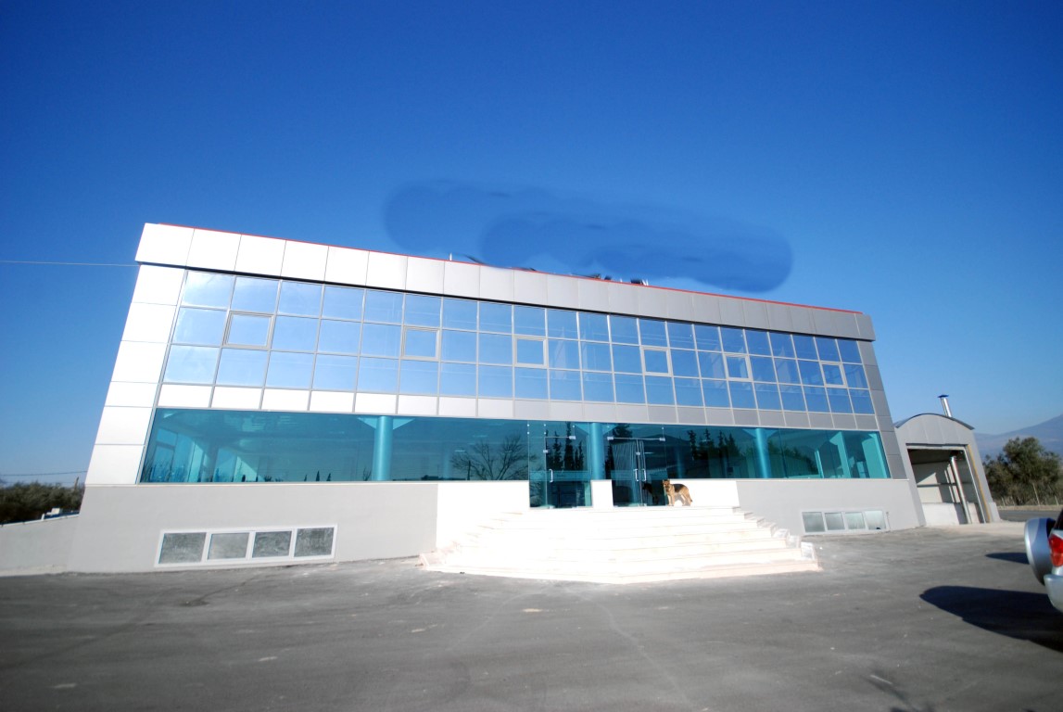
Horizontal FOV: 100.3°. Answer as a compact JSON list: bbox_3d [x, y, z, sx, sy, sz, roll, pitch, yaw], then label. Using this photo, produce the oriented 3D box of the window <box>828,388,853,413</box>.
[{"bbox_3d":[12.681,1.829,18.246,1.165,1.065,0.080,4,-18,-16],"label":"window"}]

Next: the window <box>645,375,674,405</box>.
[{"bbox_3d":[4.583,1.241,15.835,1.142,1.042,0.080,4,-18,-16],"label":"window"}]

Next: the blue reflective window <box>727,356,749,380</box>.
[{"bbox_3d":[8.053,0.451,17.297,1.056,0.972,0.080,4,-19,-16],"label":"blue reflective window"}]

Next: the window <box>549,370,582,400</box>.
[{"bbox_3d":[1.158,1.007,15.007,1.152,1.055,0.100,4,-18,-16],"label":"window"}]

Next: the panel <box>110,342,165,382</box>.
[{"bbox_3d":[-10.329,0.171,11.716,1.056,1.100,0.060,4,-18,-16],"label":"panel"}]

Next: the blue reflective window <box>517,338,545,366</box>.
[{"bbox_3d":[-0.007,-0.135,14.987,1.165,1.071,0.080,4,-18,-16],"label":"blue reflective window"}]

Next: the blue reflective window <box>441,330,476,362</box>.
[{"bbox_3d":[-2.314,-0.305,14.363,1.116,1.044,0.080,4,-19,-16],"label":"blue reflective window"}]

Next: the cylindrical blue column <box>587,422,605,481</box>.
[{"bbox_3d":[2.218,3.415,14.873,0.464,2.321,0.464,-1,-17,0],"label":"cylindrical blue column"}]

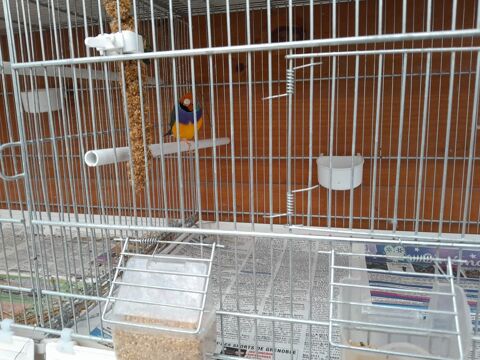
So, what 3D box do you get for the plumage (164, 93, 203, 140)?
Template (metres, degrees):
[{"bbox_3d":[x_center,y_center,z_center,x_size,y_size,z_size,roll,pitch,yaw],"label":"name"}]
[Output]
[{"bbox_3d":[-0.079,-0.081,0.473,0.040,0.063,0.085,-6,9,-28],"label":"plumage"}]

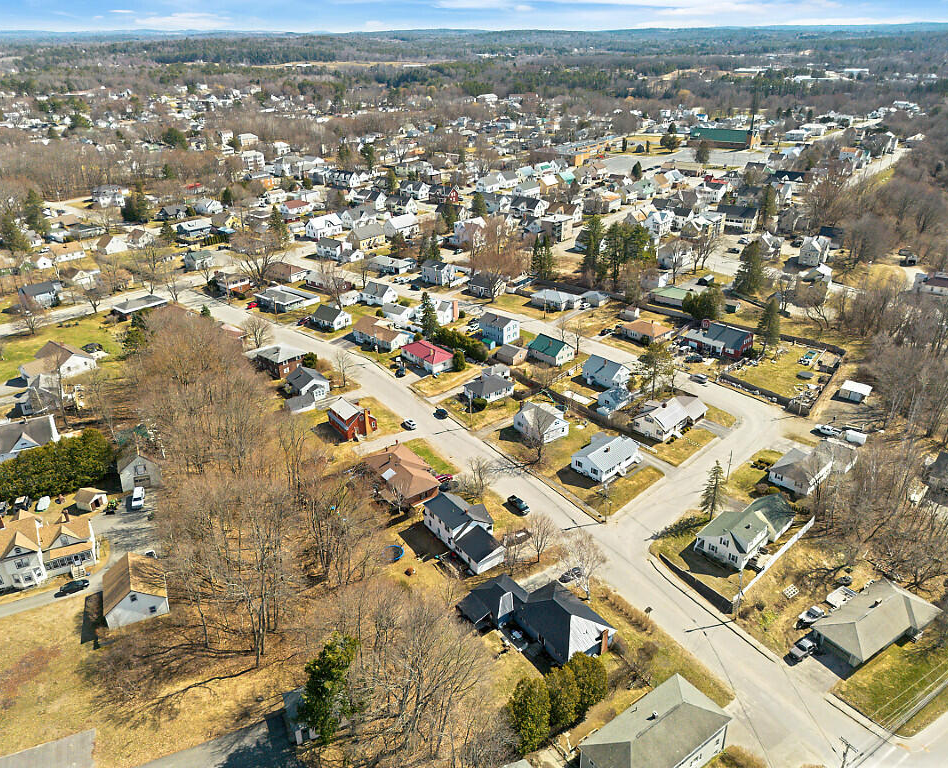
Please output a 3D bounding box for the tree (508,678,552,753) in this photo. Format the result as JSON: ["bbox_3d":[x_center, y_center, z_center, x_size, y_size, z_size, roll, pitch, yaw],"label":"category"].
[{"bbox_3d":[7.770,46.340,99.520,5.760,12.420,5.760,-1,26,0],"label":"tree"}]

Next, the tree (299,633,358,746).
[{"bbox_3d":[-19.320,40.980,94.940,6.400,17.500,6.400,0,26,0],"label":"tree"}]

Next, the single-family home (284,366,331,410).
[{"bbox_3d":[-45.010,0.900,188.910,12.900,6.000,14.700,-18,32,-32],"label":"single-family home"}]

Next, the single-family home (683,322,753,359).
[{"bbox_3d":[75.270,-13.870,219.030,17.700,5.600,9.700,17,31,31],"label":"single-family home"}]

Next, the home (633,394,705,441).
[{"bbox_3d":[48.790,7.090,176.130,11.000,6.300,19.200,24,35,39],"label":"home"}]

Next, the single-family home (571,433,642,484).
[{"bbox_3d":[29.790,15.930,160.390,13.670,4.500,8.800,-23,34,-38],"label":"single-family home"}]

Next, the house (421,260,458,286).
[{"bbox_3d":[-14.760,-46.800,294.120,11.210,7.780,8.690,18,32,33],"label":"house"}]

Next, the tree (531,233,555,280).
[{"bbox_3d":[26.750,-48.590,274.580,8.950,18.650,8.950,0,26,0],"label":"tree"}]

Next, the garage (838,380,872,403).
[{"bbox_3d":[102.190,2.200,189.890,6.700,2.800,6.300,21,33,35],"label":"garage"}]

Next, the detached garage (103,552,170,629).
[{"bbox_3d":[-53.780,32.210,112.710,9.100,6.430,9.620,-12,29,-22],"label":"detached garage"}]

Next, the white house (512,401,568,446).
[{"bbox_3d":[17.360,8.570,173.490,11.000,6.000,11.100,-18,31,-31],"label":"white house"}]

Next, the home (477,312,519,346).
[{"bbox_3d":[8.710,-18.970,237.260,10.810,7.580,7.980,22,35,39],"label":"home"}]

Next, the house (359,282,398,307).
[{"bbox_3d":[-36.500,-35.520,273.310,11.410,6.570,7.980,19,32,34],"label":"house"}]

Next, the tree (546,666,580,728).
[{"bbox_3d":[12.360,43.380,98.140,4.700,10.910,4.700,0,26,0],"label":"tree"}]

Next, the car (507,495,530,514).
[{"bbox_3d":[9.170,24.650,145.850,1.980,1.850,5.500,-17,31,-31],"label":"car"}]

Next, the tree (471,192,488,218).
[{"bbox_3d":[2.940,-97.670,386.580,9.480,15.120,9.480,0,26,0],"label":"tree"}]

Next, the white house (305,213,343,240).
[{"bbox_3d":[-77.170,-81.230,363.920,10.100,9.390,16.060,21,33,36],"label":"white house"}]

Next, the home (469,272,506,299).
[{"bbox_3d":[5.280,-37.510,266.060,12.400,6.000,9.700,19,32,33],"label":"home"}]

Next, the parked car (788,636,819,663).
[{"bbox_3d":[53.680,43.520,115.930,4.600,1.700,1.880,-15,30,-27],"label":"parked car"}]

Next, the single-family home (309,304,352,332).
[{"bbox_3d":[-46.900,-22.650,235.980,11.100,6.200,8.100,19,32,33],"label":"single-family home"}]

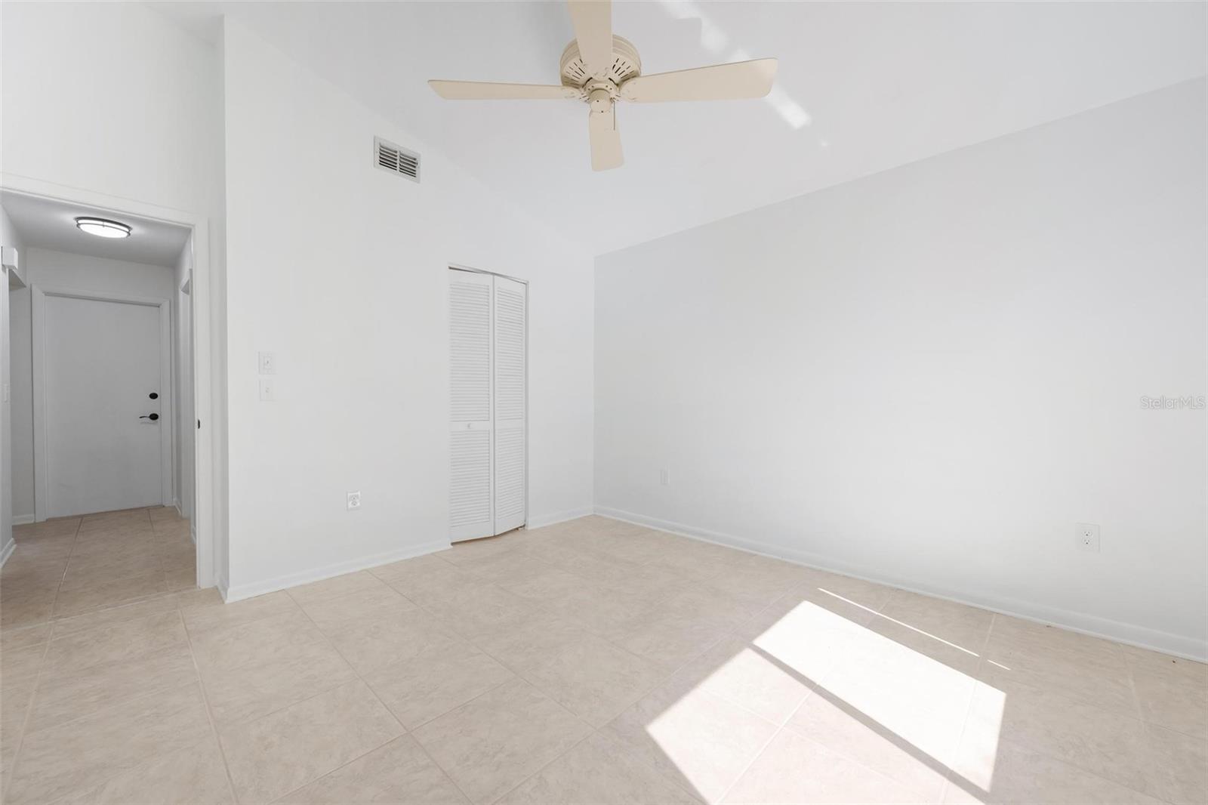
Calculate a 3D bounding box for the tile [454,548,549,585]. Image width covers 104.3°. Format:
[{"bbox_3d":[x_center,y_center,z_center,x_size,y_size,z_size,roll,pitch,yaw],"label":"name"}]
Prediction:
[{"bbox_3d":[-0.663,1.069,3.080,0.434,0.010,0.434,0,0,44],"label":"tile"}]

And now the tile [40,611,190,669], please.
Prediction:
[{"bbox_3d":[-2.135,1.056,2.083,0.425,0.010,0.420,0,0,44],"label":"tile"}]

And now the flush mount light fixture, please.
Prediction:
[{"bbox_3d":[-3.810,-1.322,3.583,0.308,0.068,0.308,0,0,44],"label":"flush mount light fixture"}]

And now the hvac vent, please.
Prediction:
[{"bbox_3d":[-1.356,-1.597,3.101,0.018,0.201,0.303,0,0,44],"label":"hvac vent"}]

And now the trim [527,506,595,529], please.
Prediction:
[{"bbox_3d":[-0.367,1.015,4.172,0.016,0.086,0.758,0,0,44],"label":"trim"}]

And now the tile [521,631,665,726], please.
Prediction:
[{"bbox_3d":[-0.027,1.051,1.801,0.420,0.010,0.420,0,0,44],"label":"tile"}]

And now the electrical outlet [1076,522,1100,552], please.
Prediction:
[{"bbox_3d":[2.180,0.612,2.116,0.078,0.124,0.008,0,0,44],"label":"electrical outlet"}]

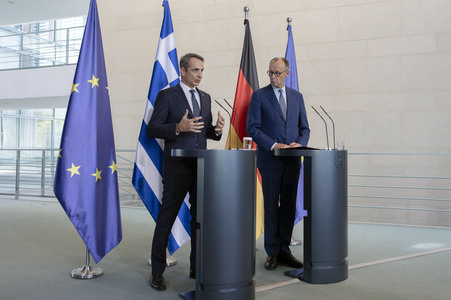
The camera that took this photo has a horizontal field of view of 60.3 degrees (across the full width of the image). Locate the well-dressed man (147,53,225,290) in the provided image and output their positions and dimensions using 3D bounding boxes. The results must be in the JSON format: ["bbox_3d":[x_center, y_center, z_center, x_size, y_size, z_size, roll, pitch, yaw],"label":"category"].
[{"bbox_3d":[-0.330,0.155,3.100,0.620,1.860,0.500,1,0,-40],"label":"well-dressed man"}]

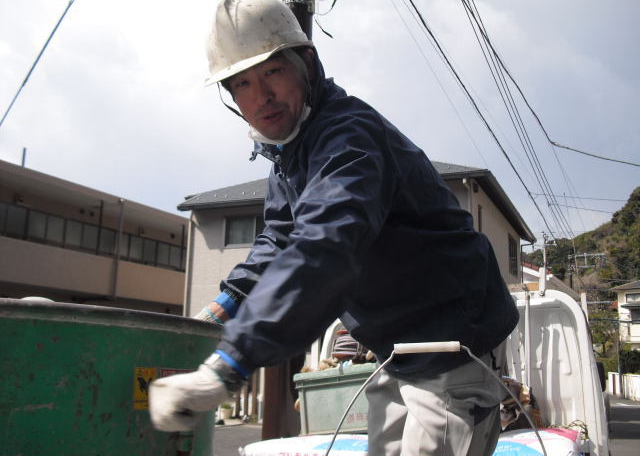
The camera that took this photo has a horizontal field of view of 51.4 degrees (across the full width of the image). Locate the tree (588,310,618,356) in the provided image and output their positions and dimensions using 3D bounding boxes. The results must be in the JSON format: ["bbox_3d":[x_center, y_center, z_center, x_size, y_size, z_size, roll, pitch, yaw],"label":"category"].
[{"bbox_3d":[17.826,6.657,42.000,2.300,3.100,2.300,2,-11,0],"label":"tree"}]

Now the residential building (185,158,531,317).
[{"bbox_3d":[1.606,1.527,20.731,9.100,8.120,8.800,-4,-13,27],"label":"residential building"}]

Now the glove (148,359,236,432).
[{"bbox_3d":[-0.214,0.280,1.100,0.140,0.110,0.095,-13,-7,-18],"label":"glove"}]

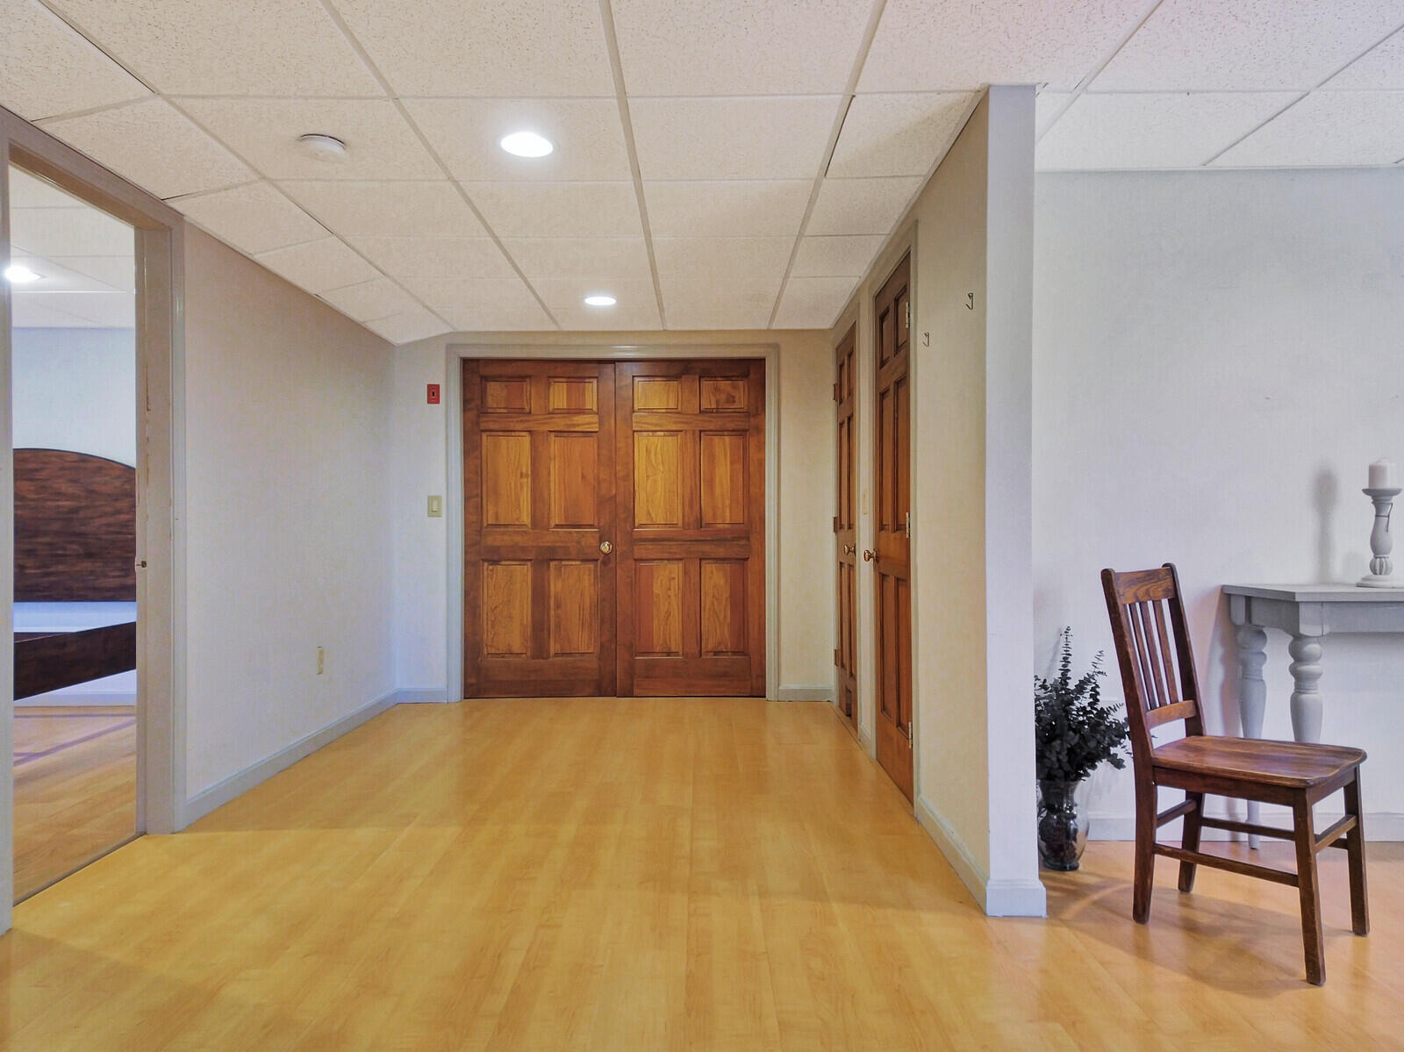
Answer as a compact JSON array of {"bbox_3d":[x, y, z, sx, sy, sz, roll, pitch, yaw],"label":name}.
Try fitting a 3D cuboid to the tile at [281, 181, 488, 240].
[{"bbox_3d":[-1.159,-1.175,3.300,0.613,0.020,0.578,0,0,0],"label":"tile"}]

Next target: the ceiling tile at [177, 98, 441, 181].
[{"bbox_3d":[-1.166,-1.181,2.737,0.608,0.020,0.561,0,0,0],"label":"ceiling tile"}]

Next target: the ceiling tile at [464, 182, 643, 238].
[{"bbox_3d":[-0.536,-1.181,3.320,0.608,0.020,0.561,0,0,0],"label":"ceiling tile"}]

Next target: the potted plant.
[{"bbox_3d":[1.108,0.666,2.687,0.380,0.725,0.350,0,0,0],"label":"potted plant"}]

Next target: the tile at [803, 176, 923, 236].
[{"bbox_3d":[0.587,-1.179,3.300,0.347,0.020,0.578,0,0,0],"label":"tile"}]

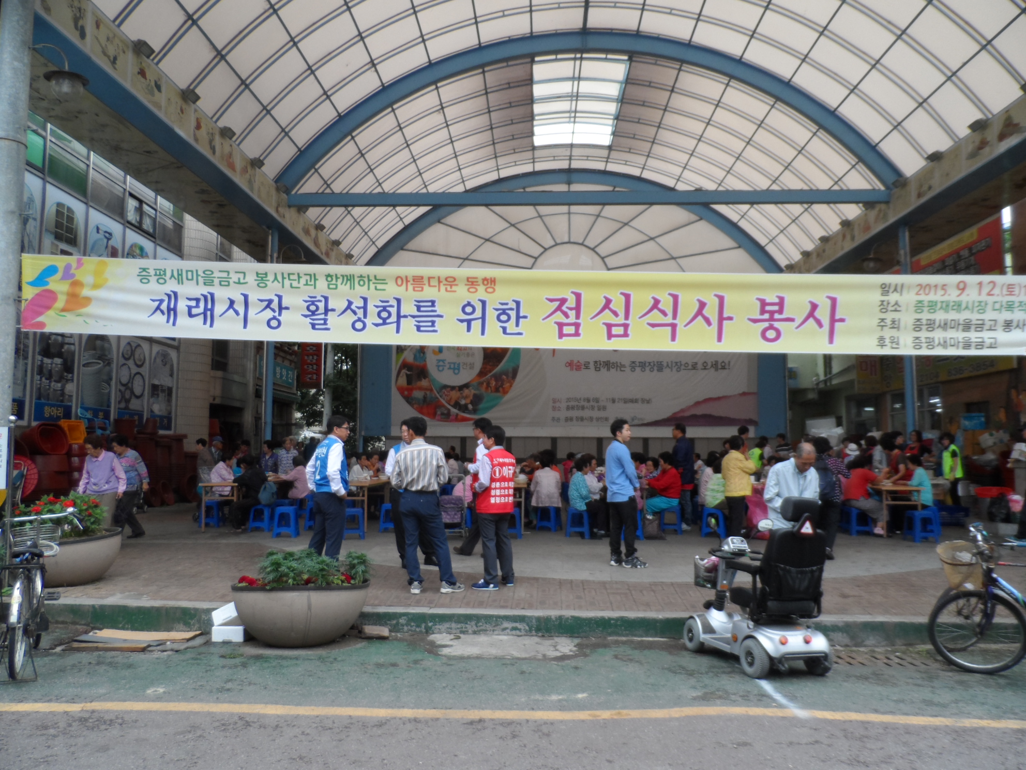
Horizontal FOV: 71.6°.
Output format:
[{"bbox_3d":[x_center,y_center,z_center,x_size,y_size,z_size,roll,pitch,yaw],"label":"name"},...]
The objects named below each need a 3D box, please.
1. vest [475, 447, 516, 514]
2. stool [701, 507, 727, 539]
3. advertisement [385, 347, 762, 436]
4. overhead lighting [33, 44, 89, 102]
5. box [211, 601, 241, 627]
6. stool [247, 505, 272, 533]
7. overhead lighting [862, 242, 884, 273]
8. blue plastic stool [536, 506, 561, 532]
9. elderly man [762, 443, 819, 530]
[{"bbox_3d":[-0.178,0.959,7.182,0.470,0.680,0.310,5,-7,-43],"label":"vest"},{"bbox_3d":[2.948,1.992,10.438,0.350,0.455,0.350,-1,-5,18],"label":"stool"},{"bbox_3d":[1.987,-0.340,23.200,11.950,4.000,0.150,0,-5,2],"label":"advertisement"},{"bbox_3d":[-5.048,-3.489,7.950,0.580,0.680,0.440,0,-5,2],"label":"overhead lighting"},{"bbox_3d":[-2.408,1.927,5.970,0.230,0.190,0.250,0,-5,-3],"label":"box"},{"bbox_3d":[-3.992,2.071,11.268,0.350,0.455,0.350,1,-5,-12],"label":"stool"},{"bbox_3d":[7.919,-2.786,15.600,0.520,0.690,0.440,0,-5,2],"label":"overhead lighting"},{"bbox_3d":[0.593,2.186,11.828,0.370,0.455,0.370,-1,-5,11],"label":"blue plastic stool"},{"bbox_3d":[2.469,1.238,6.383,0.500,1.450,0.430,1,-5,-7],"label":"elderly man"}]

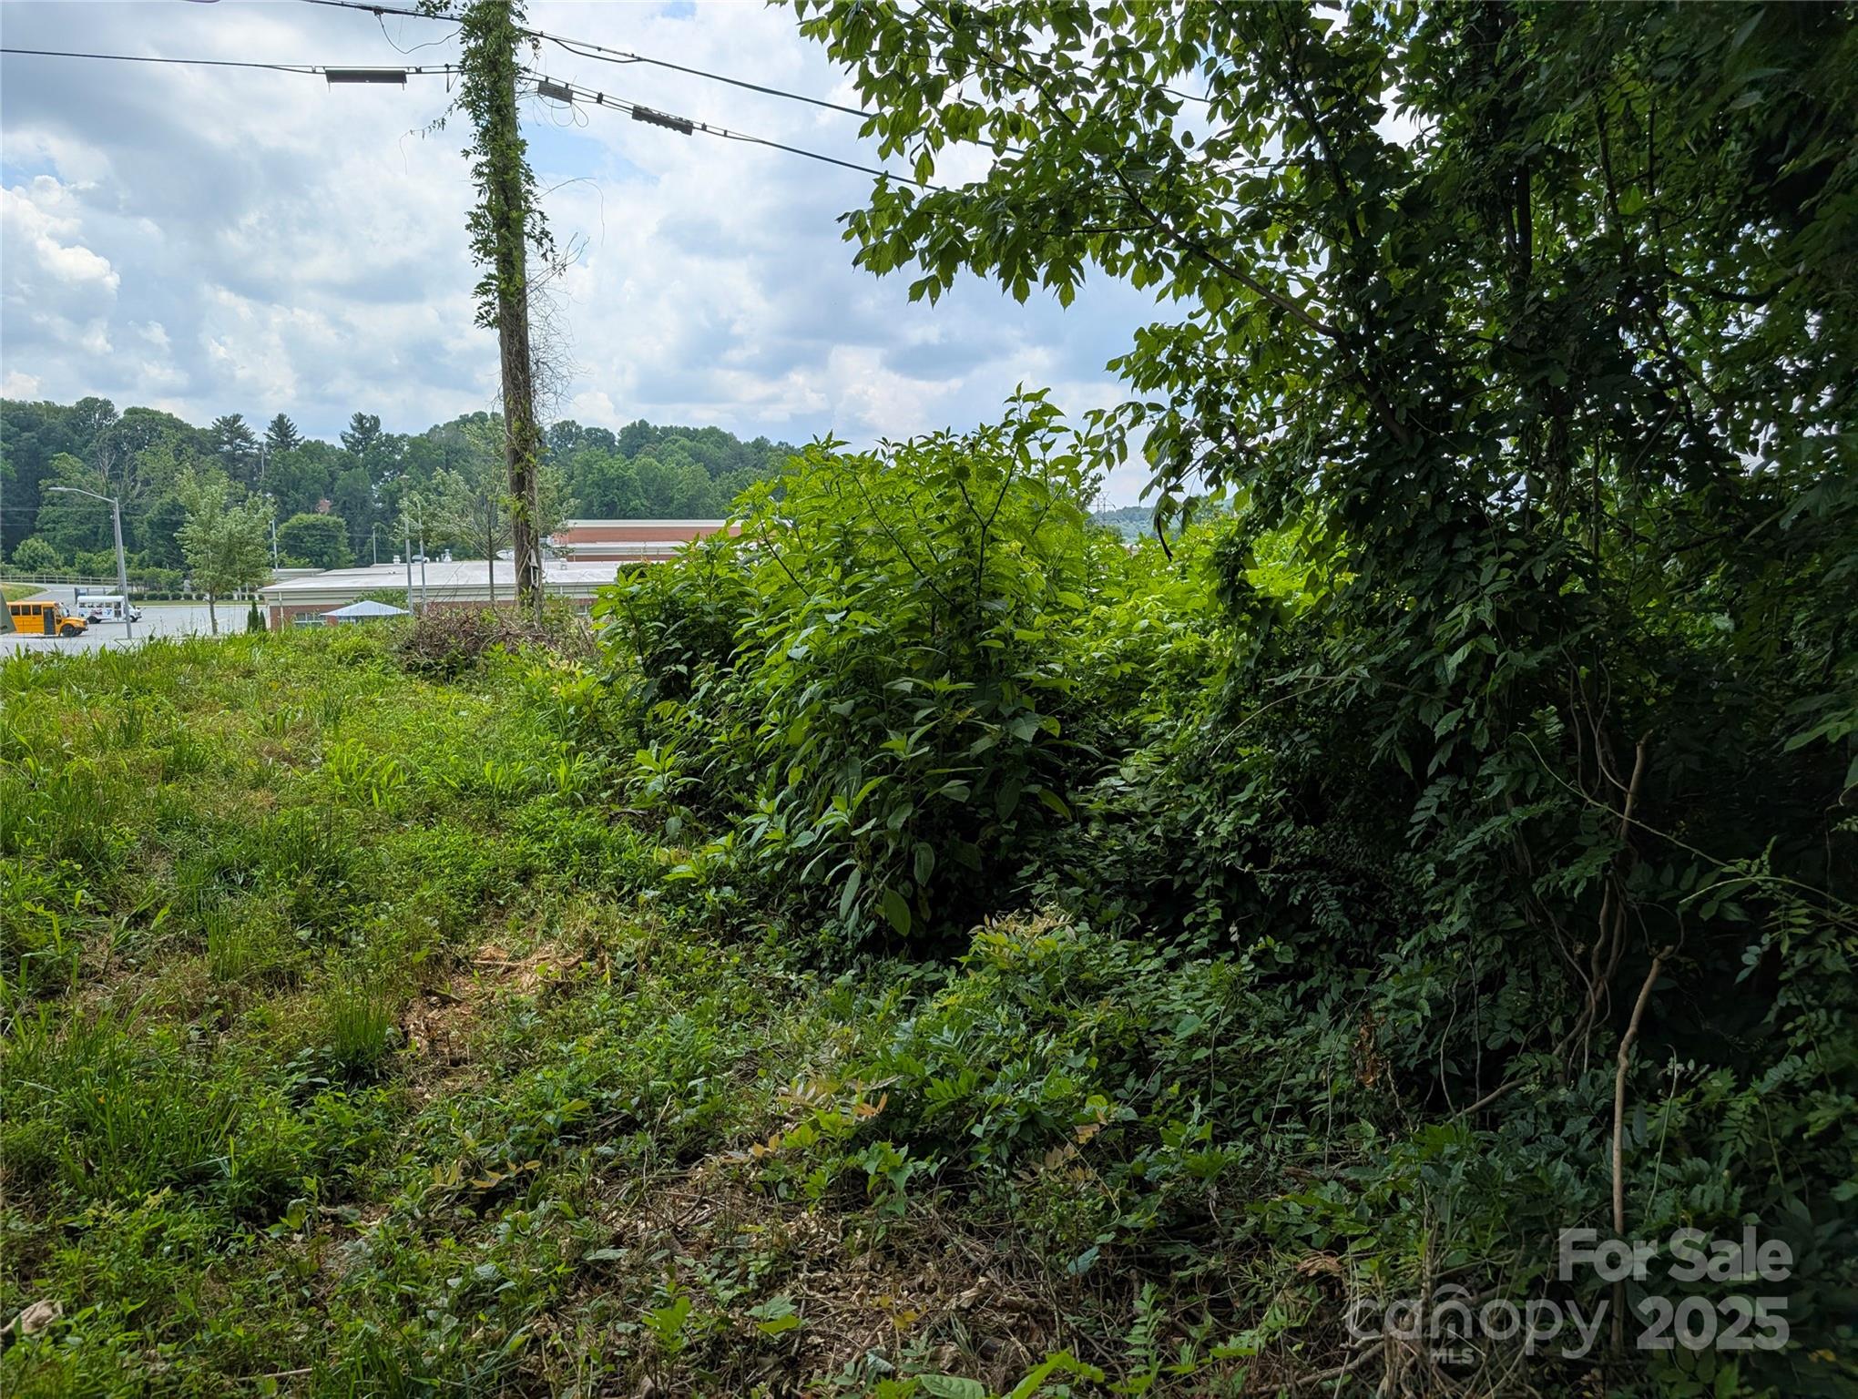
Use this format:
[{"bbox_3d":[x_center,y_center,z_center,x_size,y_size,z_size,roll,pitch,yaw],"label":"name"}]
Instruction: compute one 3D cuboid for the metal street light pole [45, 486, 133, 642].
[{"bbox_3d":[-46.906,-7.251,72.000,3.700,9.200,0.400,-3,8,-17],"label":"metal street light pole"}]

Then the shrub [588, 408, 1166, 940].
[{"bbox_3d":[-0.171,-0.236,5.420,2.100,1.980,1.900,0,8,0],"label":"shrub"}]

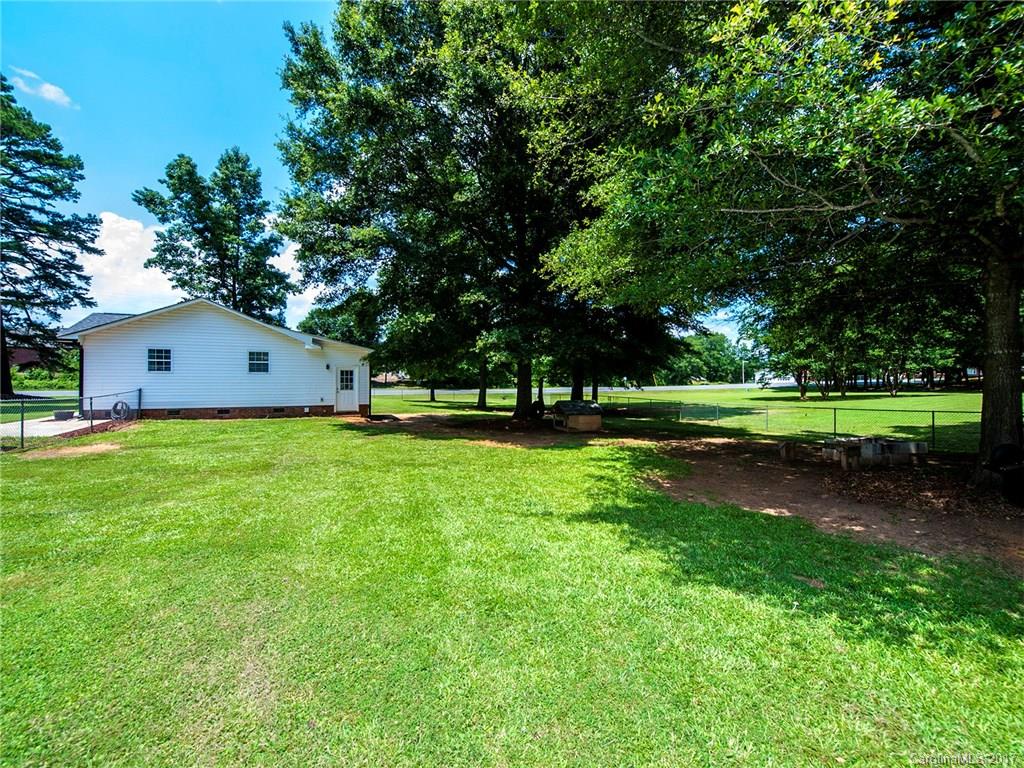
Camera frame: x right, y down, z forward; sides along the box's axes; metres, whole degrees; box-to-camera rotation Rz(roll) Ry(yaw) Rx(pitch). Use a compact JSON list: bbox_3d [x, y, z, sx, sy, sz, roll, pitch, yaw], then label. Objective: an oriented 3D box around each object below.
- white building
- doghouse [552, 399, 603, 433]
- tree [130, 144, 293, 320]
[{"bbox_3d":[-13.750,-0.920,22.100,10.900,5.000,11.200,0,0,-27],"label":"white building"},{"bbox_3d":[2.370,1.160,15.100,1.450,1.030,1.300,0,0,-18],"label":"doghouse"},{"bbox_3d":[-23.700,-8.800,33.000,11.000,20.200,11.000,0,0,-35],"label":"tree"}]

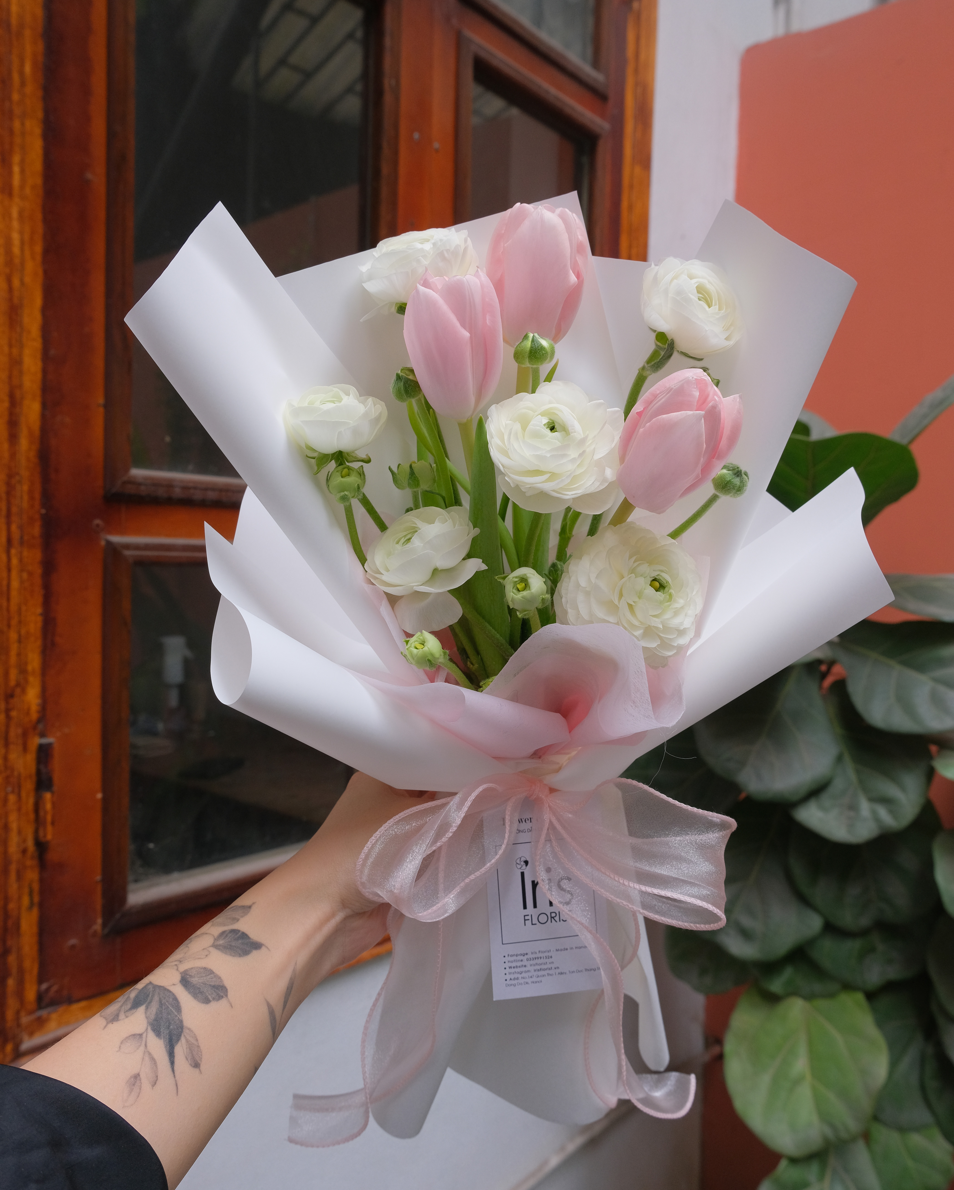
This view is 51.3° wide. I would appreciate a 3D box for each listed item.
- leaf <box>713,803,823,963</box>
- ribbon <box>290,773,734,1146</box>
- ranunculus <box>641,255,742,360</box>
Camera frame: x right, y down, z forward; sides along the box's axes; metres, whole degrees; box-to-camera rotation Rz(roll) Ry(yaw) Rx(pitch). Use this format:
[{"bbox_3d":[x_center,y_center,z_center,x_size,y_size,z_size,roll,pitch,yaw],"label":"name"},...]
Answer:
[{"bbox_3d":[0.423,0.424,1.480,0.205,0.240,0.070,2,-23,20],"label":"leaf"},{"bbox_3d":[0.016,0.169,0.468,0.200,0.168,0.085,1,3,0],"label":"ribbon"},{"bbox_3d":[0.109,-0.146,0.505,0.049,0.049,0.043,-9,-30,-34],"label":"ranunculus"}]

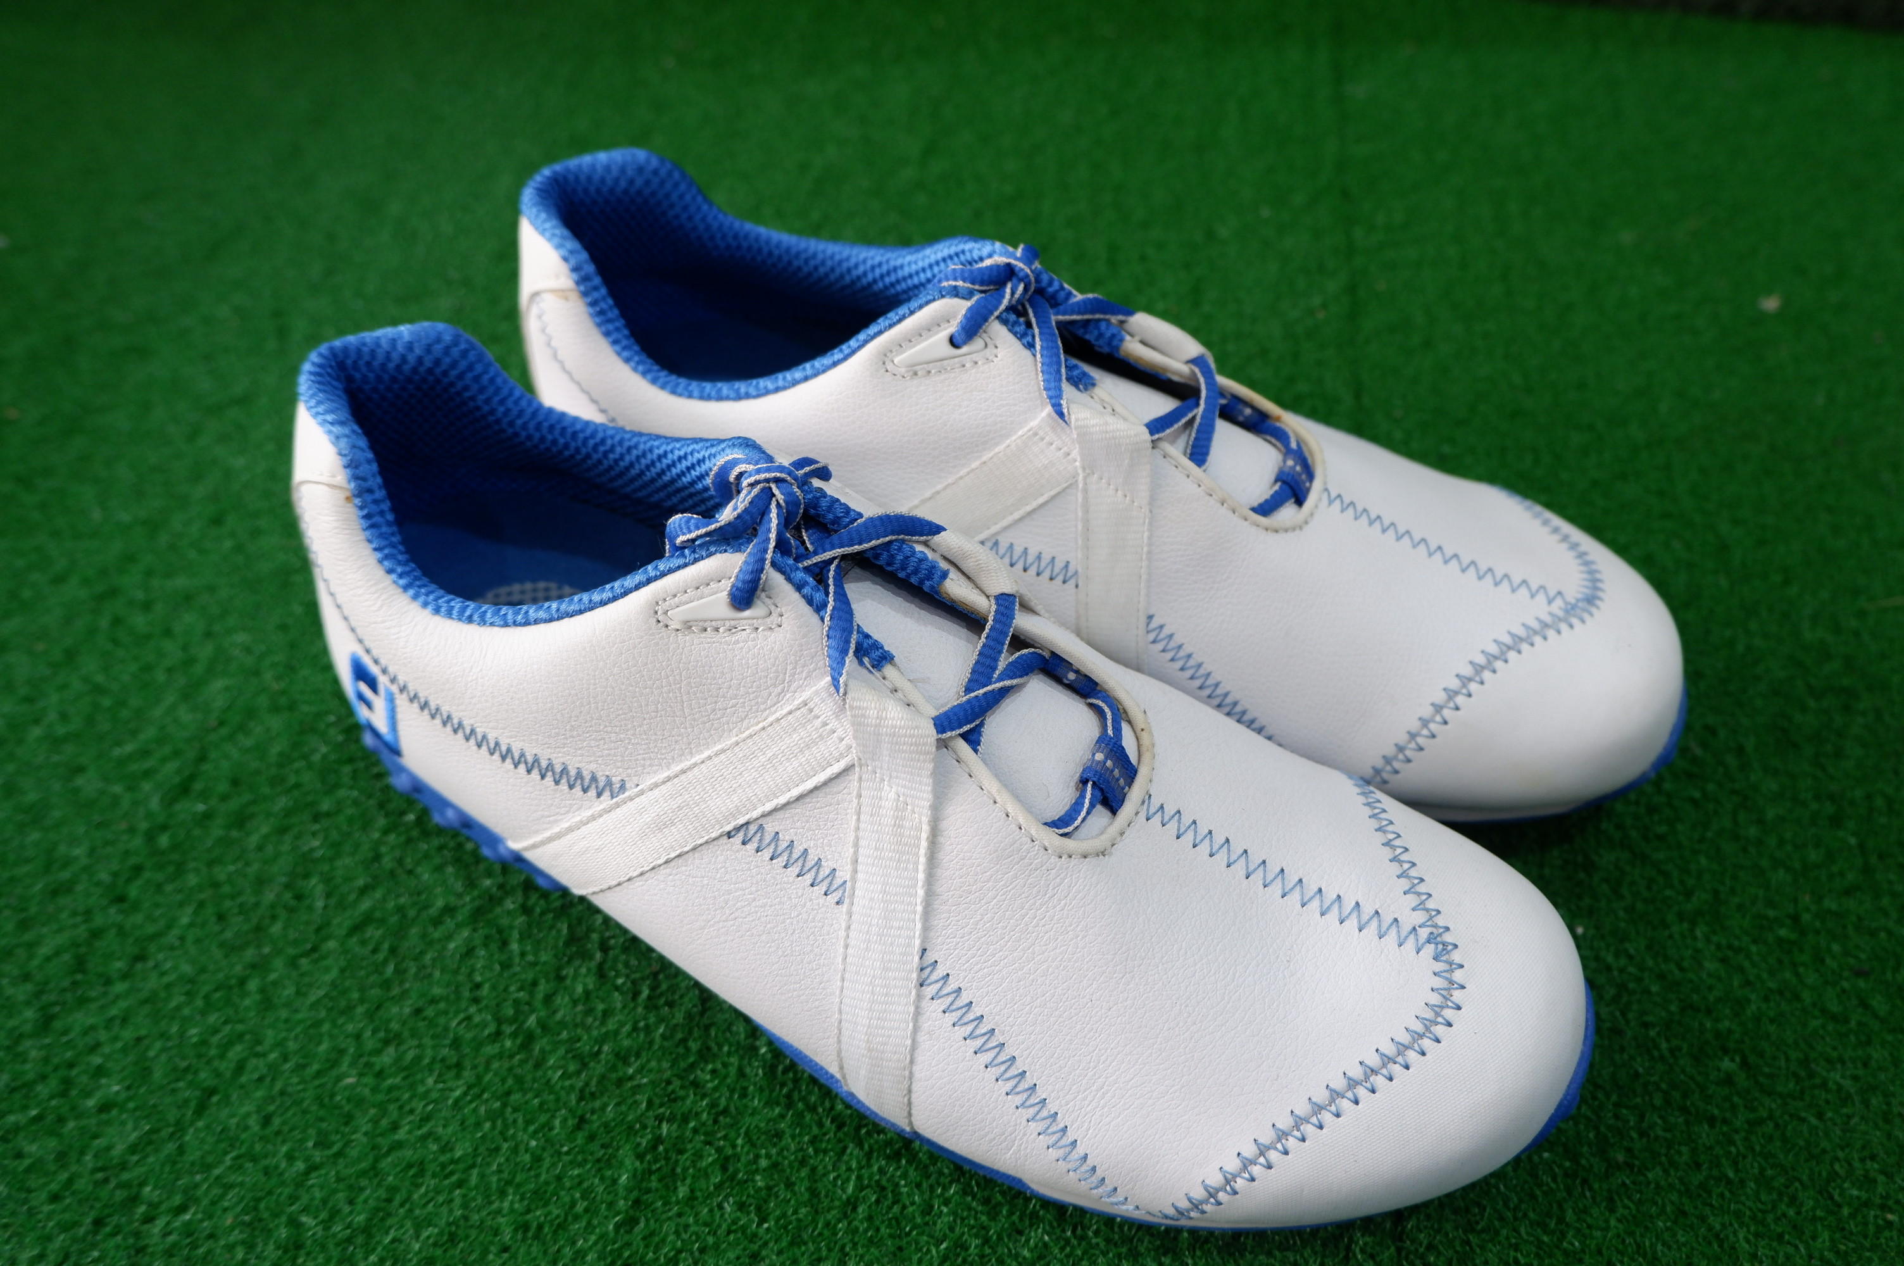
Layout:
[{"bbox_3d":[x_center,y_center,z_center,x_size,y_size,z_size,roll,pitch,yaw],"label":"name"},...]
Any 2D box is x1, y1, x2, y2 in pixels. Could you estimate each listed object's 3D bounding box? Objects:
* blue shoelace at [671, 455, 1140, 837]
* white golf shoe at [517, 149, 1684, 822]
[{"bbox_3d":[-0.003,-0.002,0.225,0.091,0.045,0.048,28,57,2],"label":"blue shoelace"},{"bbox_3d":[0.027,-0.044,0.305,0.290,0.099,0.111,17,52,16],"label":"white golf shoe"}]

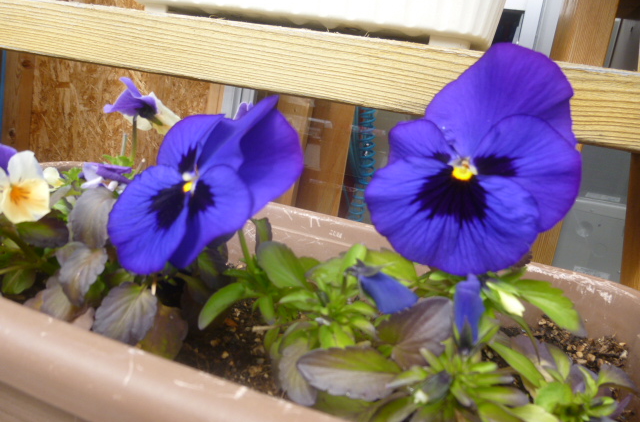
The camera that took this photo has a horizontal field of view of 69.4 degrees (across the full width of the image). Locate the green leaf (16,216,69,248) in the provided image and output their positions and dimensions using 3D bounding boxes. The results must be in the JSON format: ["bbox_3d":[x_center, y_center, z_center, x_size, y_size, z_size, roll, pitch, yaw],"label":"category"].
[{"bbox_3d":[-0.138,0.010,0.230,0.025,0.014,0.010,4,18,-7],"label":"green leaf"}]

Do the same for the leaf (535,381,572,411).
[{"bbox_3d":[0.080,0.063,0.158,0.013,0.009,0.012,1,37,-8],"label":"leaf"}]

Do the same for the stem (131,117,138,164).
[{"bbox_3d":[-0.112,-0.043,0.280,0.003,0.028,0.003,9,10,0],"label":"stem"}]

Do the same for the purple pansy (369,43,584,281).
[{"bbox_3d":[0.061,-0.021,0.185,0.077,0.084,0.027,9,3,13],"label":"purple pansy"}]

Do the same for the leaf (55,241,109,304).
[{"bbox_3d":[-0.105,0.028,0.205,0.021,0.030,0.008,15,-27,2],"label":"leaf"}]

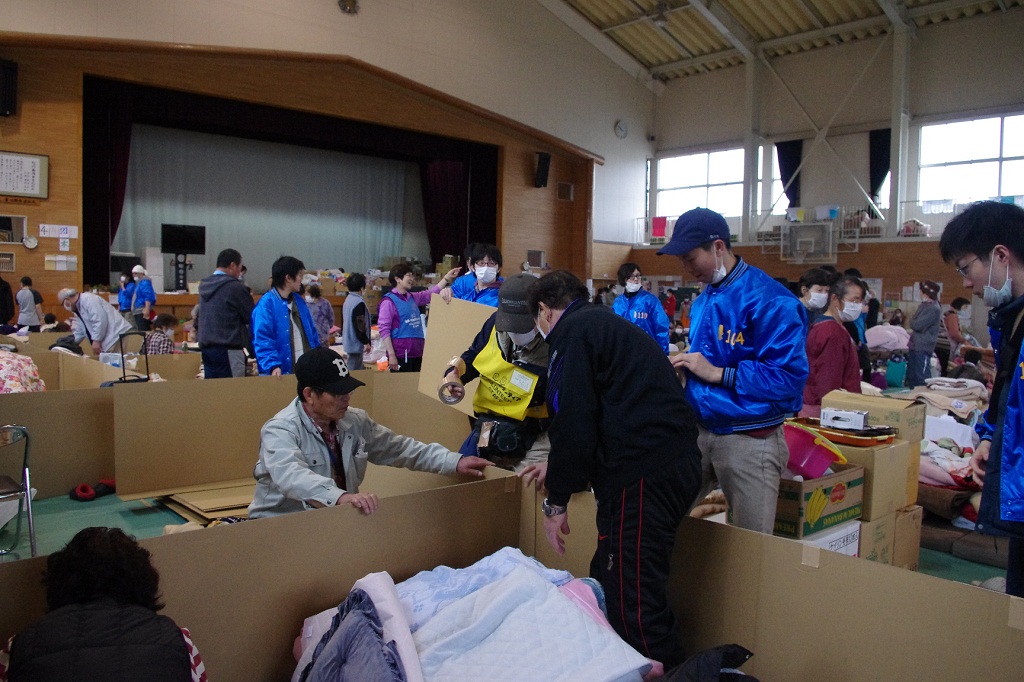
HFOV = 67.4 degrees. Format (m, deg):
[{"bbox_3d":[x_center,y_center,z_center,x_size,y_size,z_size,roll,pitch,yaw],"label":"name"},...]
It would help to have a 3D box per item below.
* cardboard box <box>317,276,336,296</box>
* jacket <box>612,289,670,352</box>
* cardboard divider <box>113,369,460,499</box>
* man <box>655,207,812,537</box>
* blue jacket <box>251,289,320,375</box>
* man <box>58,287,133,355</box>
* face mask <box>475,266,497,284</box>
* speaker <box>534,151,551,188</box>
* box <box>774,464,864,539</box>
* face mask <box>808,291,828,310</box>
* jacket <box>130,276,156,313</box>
[{"bbox_3d":[-5.177,-1.528,21.600,0.460,0.480,0.380,-2,5,-42],"label":"cardboard box"},{"bbox_3d":[1.164,-0.148,6.900,0.540,0.660,0.360,4,5,30],"label":"jacket"},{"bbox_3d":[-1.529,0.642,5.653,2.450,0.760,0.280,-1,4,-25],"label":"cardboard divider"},{"bbox_3d":[0.754,0.425,2.580,0.470,1.715,0.530,0,4,-20],"label":"man"},{"bbox_3d":[-1.815,-0.068,6.150,0.580,0.700,0.400,-3,6,-43],"label":"blue jacket"},{"bbox_3d":[-4.612,0.072,8.500,0.730,1.340,0.520,-2,5,-37],"label":"man"},{"bbox_3d":[-0.162,-0.415,4.870,0.140,0.110,0.080,1,10,-2],"label":"face mask"},{"bbox_3d":[0.989,-5.432,24.500,0.360,1.070,0.280,-2,14,-38],"label":"speaker"},{"bbox_3d":[1.319,0.696,3.564,0.545,0.228,0.385,-2,5,-40],"label":"box"},{"bbox_3d":[1.980,-0.261,4.950,0.140,0.115,0.085,0,4,-21],"label":"face mask"},{"bbox_3d":[-6.240,-0.787,13.000,0.320,0.610,0.460,-3,6,-45],"label":"jacket"}]

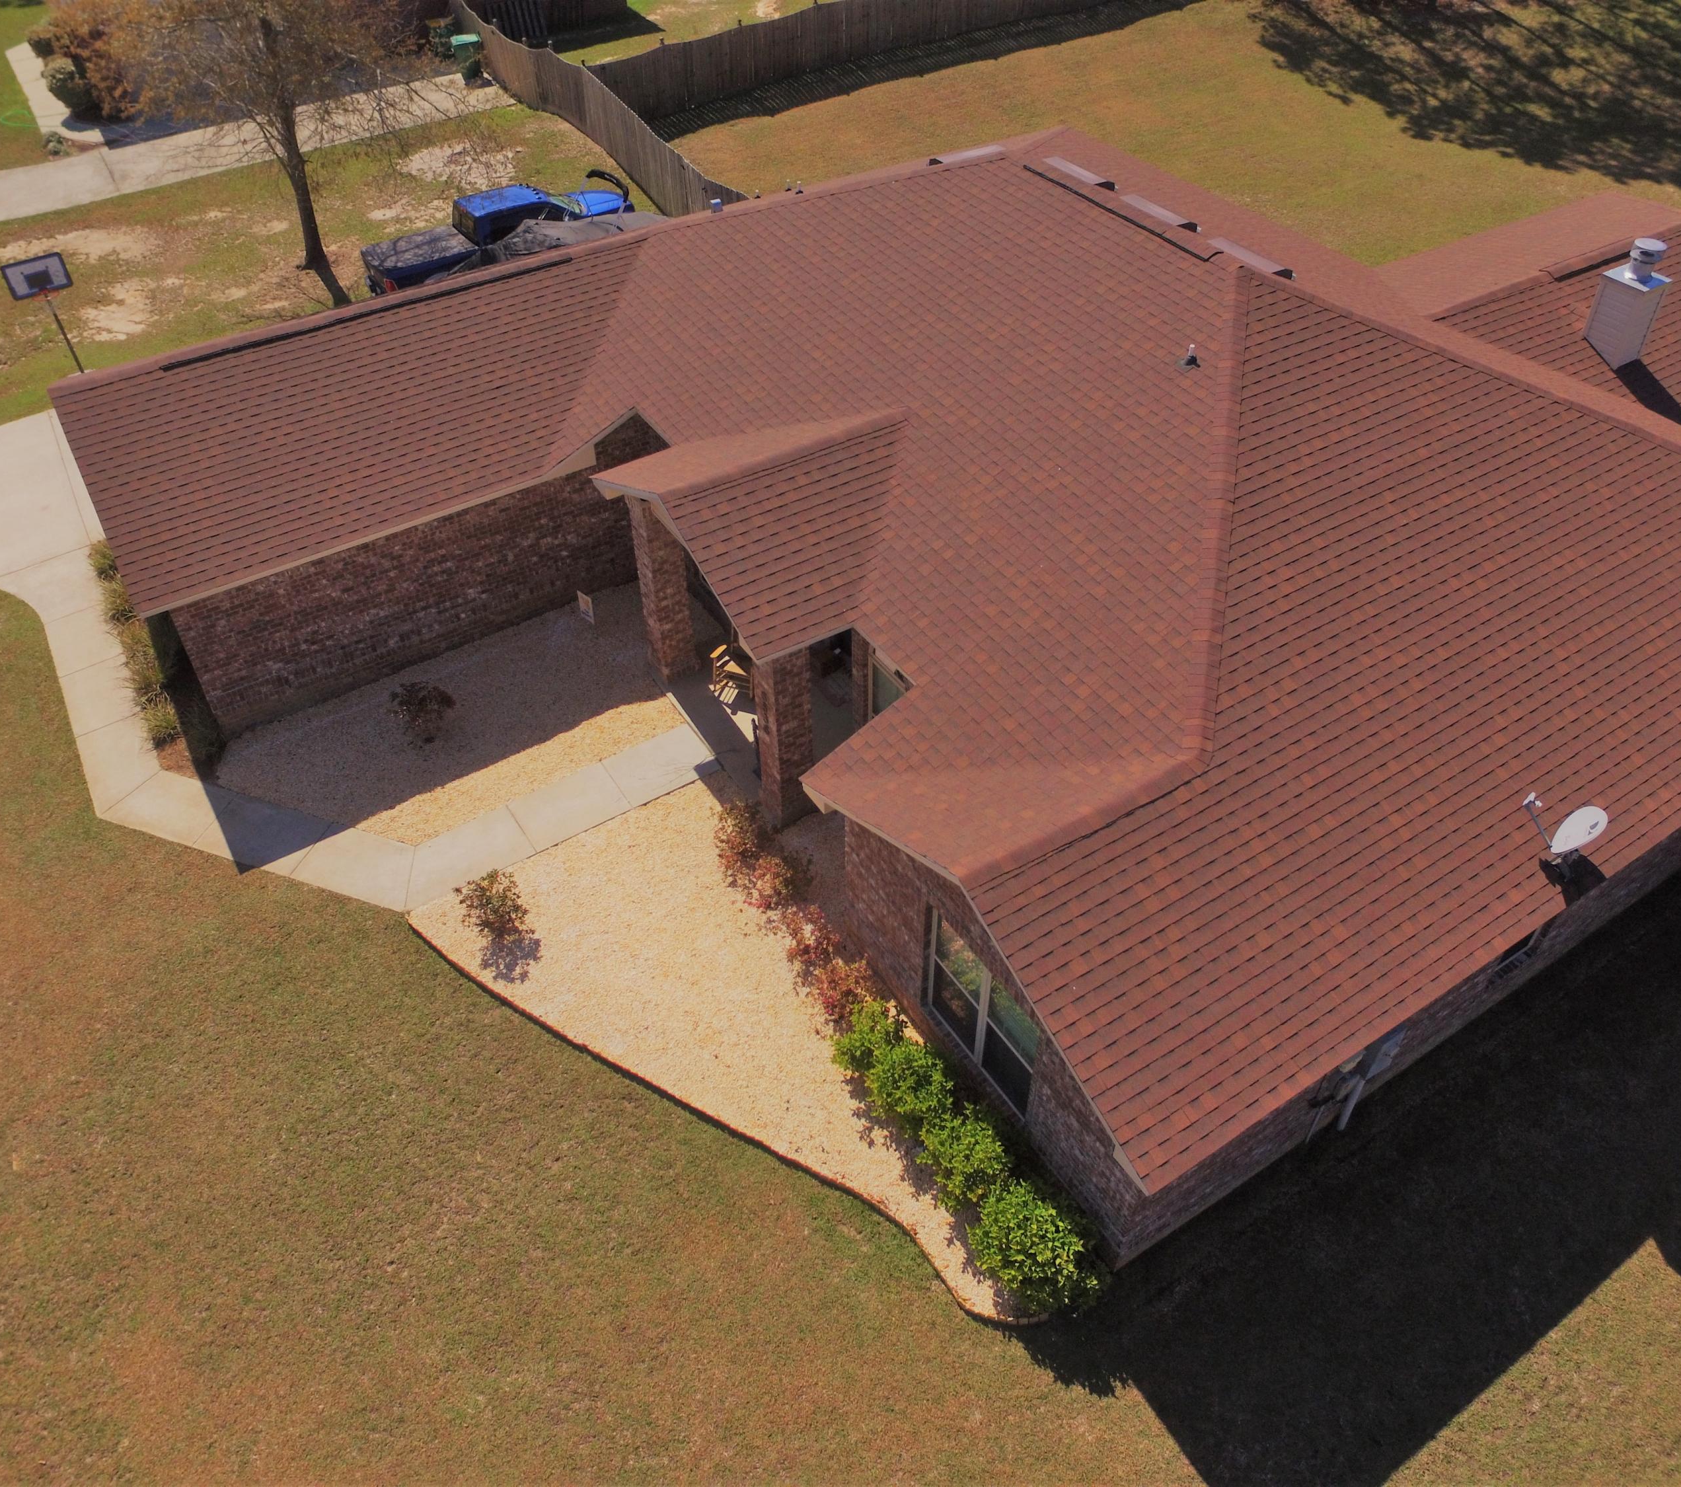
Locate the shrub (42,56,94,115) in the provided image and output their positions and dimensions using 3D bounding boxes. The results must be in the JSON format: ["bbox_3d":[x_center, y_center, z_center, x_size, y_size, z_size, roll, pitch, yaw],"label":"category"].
[{"bbox_3d":[-24.740,-21.085,36.774,1.400,1.600,1.400,-24,47,-22],"label":"shrub"}]

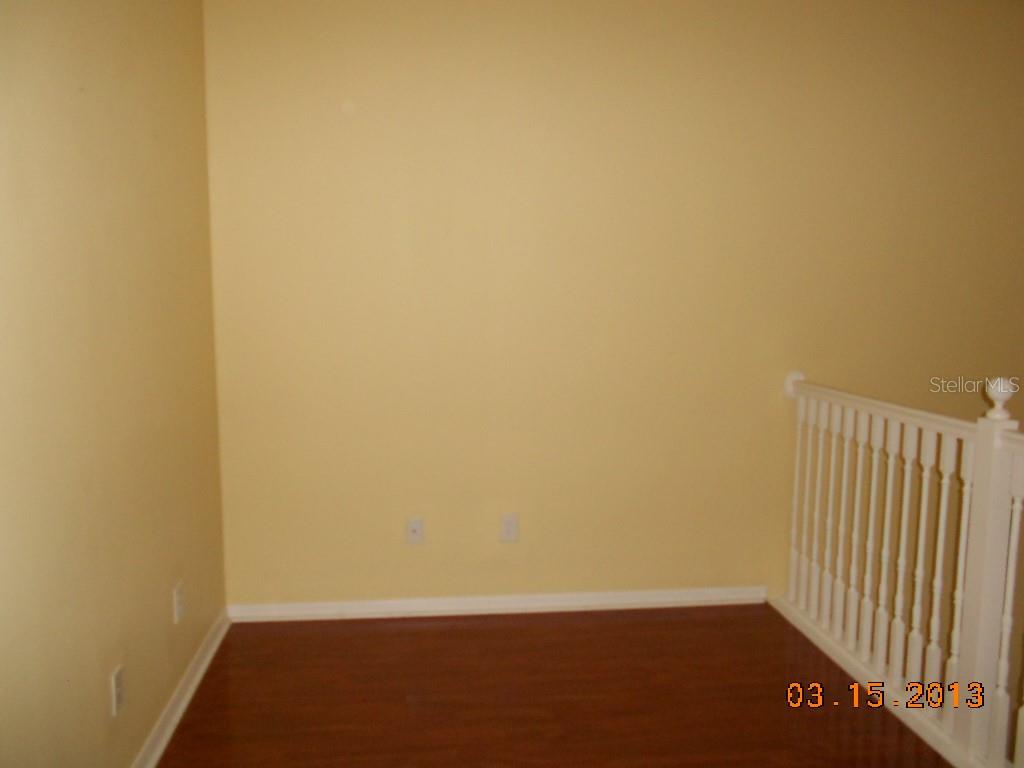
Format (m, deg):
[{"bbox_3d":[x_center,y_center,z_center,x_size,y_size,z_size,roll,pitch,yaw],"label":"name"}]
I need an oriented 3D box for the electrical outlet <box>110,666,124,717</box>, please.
[{"bbox_3d":[-1.068,0.826,2.086,0.008,0.118,0.073,0,7,-7],"label":"electrical outlet"}]

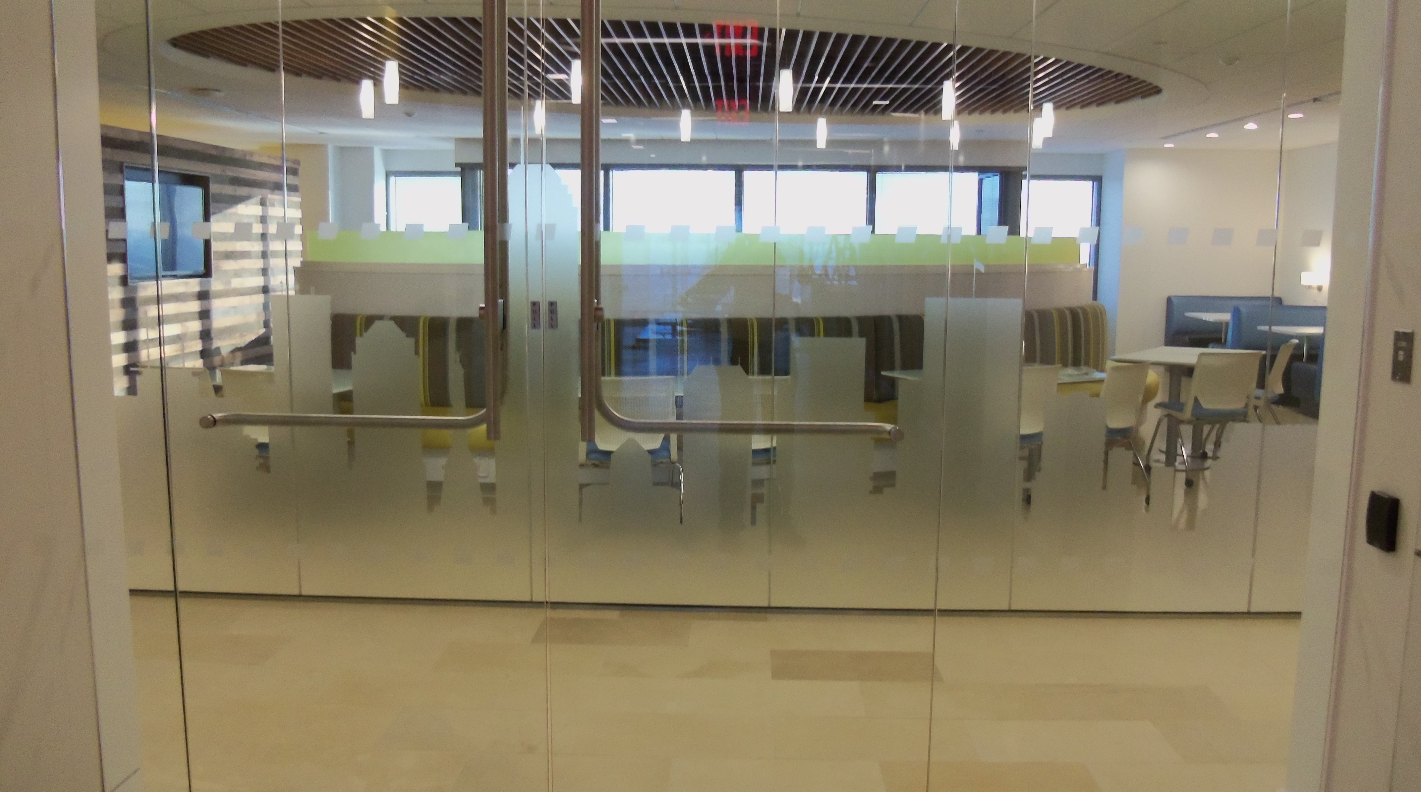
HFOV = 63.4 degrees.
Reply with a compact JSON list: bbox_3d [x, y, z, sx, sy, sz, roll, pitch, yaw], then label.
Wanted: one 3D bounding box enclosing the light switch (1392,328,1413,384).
[{"bbox_3d":[1.464,-0.083,2.426,0.012,0.113,0.072,1,7,2],"label":"light switch"}]

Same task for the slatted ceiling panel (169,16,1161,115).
[{"bbox_3d":[0.027,-2.280,8.096,6.800,0.160,3.950,-2,8,-17],"label":"slatted ceiling panel"}]

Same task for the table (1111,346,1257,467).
[{"bbox_3d":[3.417,0.092,8.203,0.760,0.750,1.320,6,9,36],"label":"table"}]

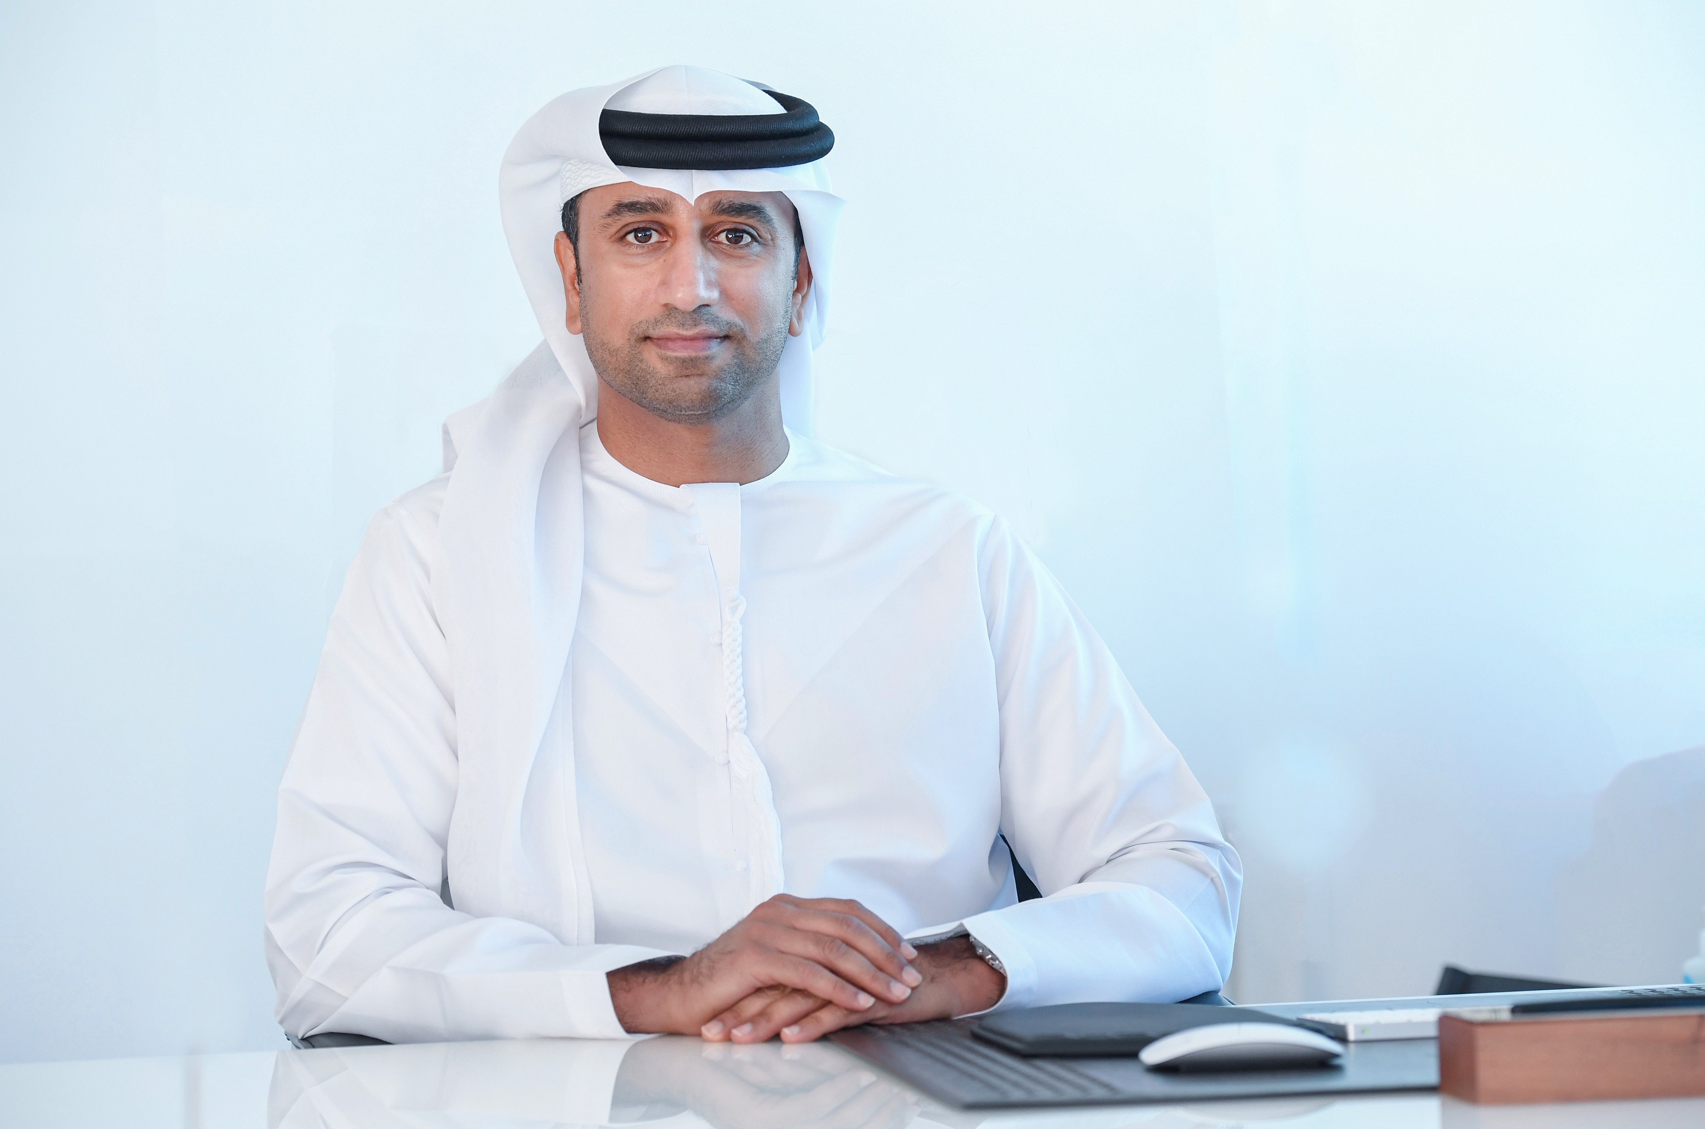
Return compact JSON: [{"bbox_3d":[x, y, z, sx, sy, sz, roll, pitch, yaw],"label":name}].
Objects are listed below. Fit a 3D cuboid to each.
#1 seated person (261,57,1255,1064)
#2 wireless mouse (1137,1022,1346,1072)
[{"bbox_3d":[-0.050,0.345,2.950,0.600,1.320,0.720,-1,2,-14],"label":"seated person"},{"bbox_3d":[0.213,0.265,2.650,0.114,0.022,0.057,-1,3,-17],"label":"wireless mouse"}]

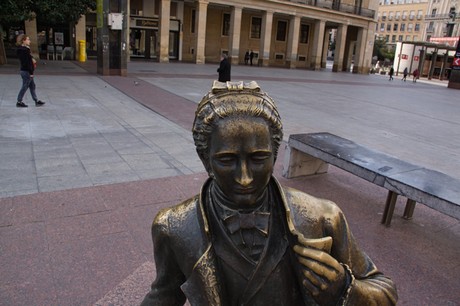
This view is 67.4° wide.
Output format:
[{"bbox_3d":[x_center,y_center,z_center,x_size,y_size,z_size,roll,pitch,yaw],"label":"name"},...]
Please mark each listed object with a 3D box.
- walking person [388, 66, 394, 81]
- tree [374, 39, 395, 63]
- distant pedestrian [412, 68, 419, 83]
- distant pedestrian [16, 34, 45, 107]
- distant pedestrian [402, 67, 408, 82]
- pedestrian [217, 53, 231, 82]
[{"bbox_3d":[20.050,-9.829,42.688,0.600,1.680,0.500,7,16,10],"label":"walking person"},{"bbox_3d":[27.549,-17.687,62.909,5.500,6.800,5.500,4,16,-1],"label":"tree"},{"bbox_3d":[23.169,-9.620,42.996,0.550,1.650,0.520,7,16,10],"label":"distant pedestrian"},{"bbox_3d":[-4.756,-1.932,8.198,0.680,1.660,0.470,0,16,-15],"label":"distant pedestrian"},{"bbox_3d":[21.683,-9.669,42.637,0.620,1.670,0.500,7,16,10],"label":"distant pedestrian"},{"bbox_3d":[-0.238,-2.869,13.024,0.500,1.680,0.500,4,16,1],"label":"pedestrian"}]

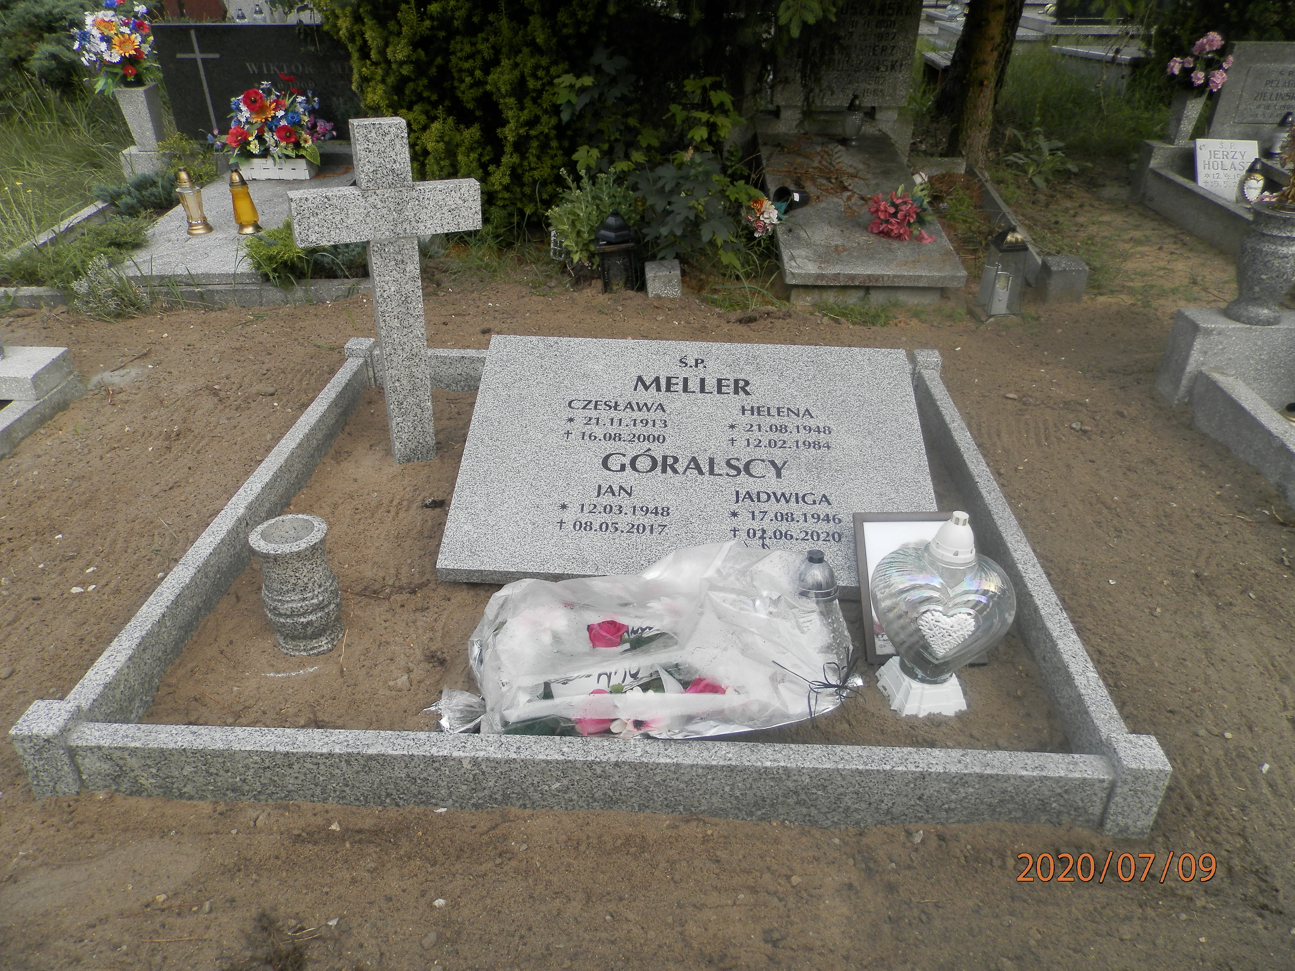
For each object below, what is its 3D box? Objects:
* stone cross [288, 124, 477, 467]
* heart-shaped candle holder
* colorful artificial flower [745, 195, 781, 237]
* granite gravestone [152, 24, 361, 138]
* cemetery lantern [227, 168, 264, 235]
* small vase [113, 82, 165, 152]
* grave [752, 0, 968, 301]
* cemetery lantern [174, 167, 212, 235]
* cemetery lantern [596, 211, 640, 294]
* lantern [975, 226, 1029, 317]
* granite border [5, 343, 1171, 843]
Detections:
[{"bbox_3d":[-0.681,-0.495,2.559,0.472,0.951,0.065,-13,34,-24],"label":"stone cross"},{"bbox_3d":[0.551,0.217,1.773,0.242,0.384,0.140,-1,30,-2],"label":"heart-shaped candle holder"},{"bbox_3d":[0.527,-1.232,4.290,0.170,0.180,0.160,2,30,3],"label":"colorful artificial flower"},{"bbox_3d":[-1.996,-2.328,5.389,1.515,0.626,0.091,2,30,3],"label":"granite gravestone"},{"bbox_3d":[-1.864,-1.312,4.314,0.105,0.285,0.105,2,30,3],"label":"cemetery lantern"},{"bbox_3d":[-2.973,-2.186,5.522,0.182,0.333,0.172,2,30,3],"label":"small vase"},{"bbox_3d":[1.013,-1.758,4.492,0.798,1.142,2.101,2,30,3],"label":"grave"},{"bbox_3d":[-2.095,-1.316,4.321,0.115,0.291,0.115,2,30,3],"label":"cemetery lantern"},{"bbox_3d":[-0.124,-1.021,4.055,0.170,0.337,0.170,2,30,3],"label":"cemetery lantern"},{"bbox_3d":[1.453,-0.879,3.795,0.145,0.331,0.145,2,30,3],"label":"lantern"},{"bbox_3d":[-0.075,0.053,2.401,1.970,0.156,1.826,2,30,3],"label":"granite border"}]

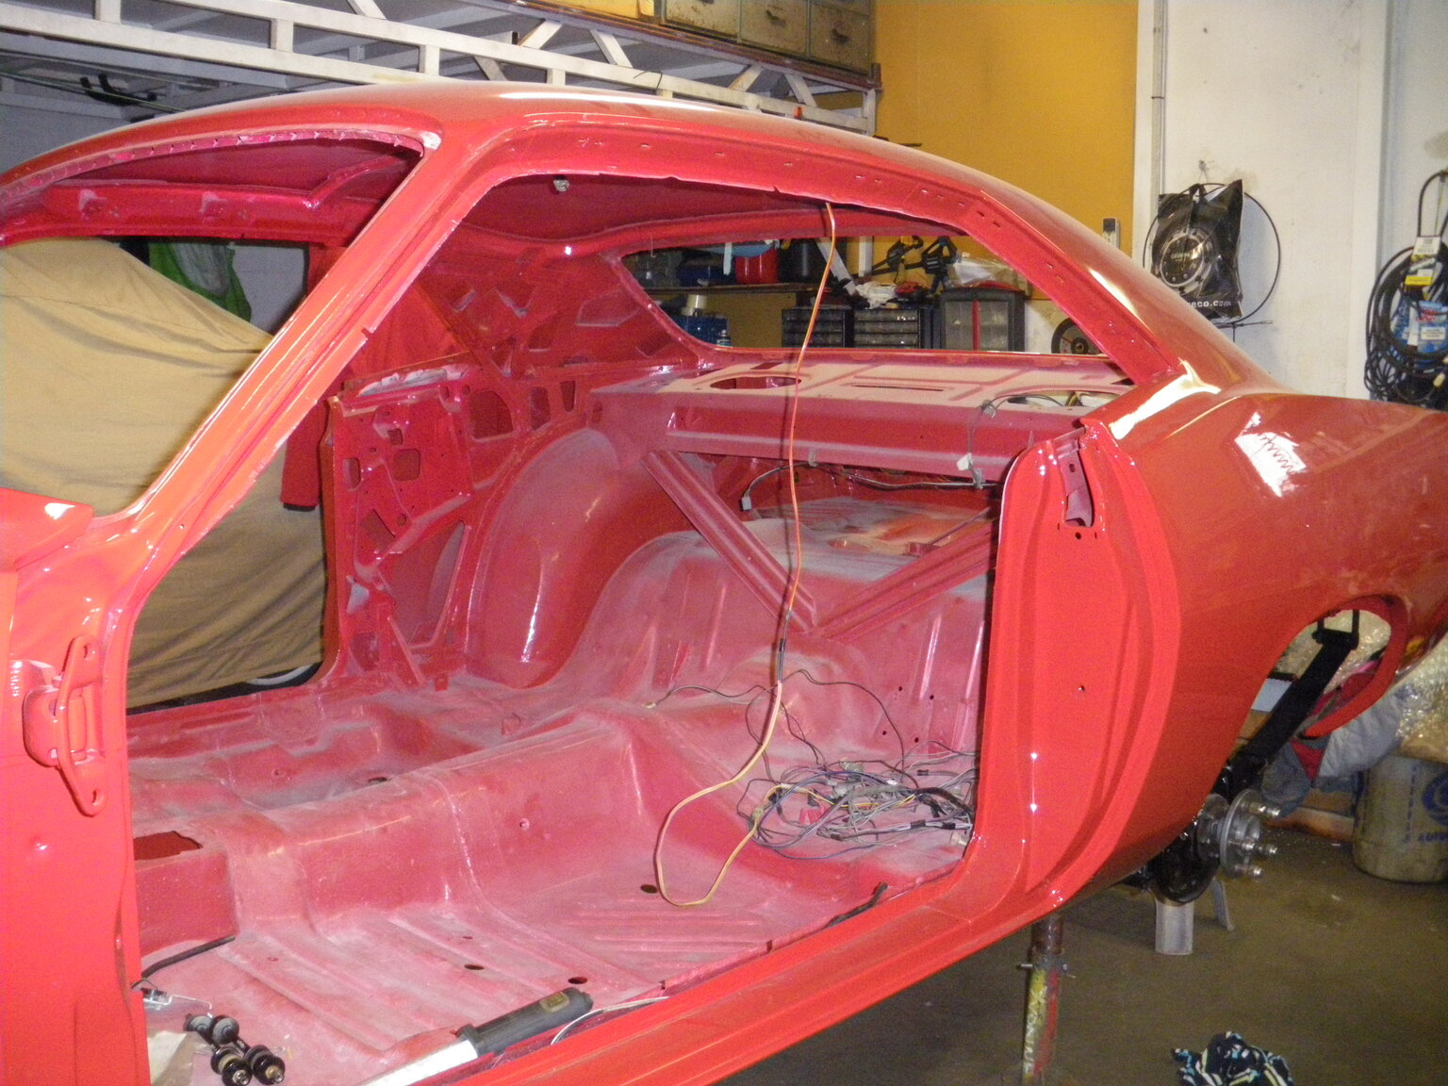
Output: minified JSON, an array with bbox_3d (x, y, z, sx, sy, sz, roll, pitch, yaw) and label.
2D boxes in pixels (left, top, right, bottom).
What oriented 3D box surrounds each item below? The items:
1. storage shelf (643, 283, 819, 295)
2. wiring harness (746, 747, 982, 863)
[{"bbox_3d":[-0.034,-1.026,6.100,1.150,0.035,0.300,6,10,35],"label":"storage shelf"},{"bbox_3d":[0.208,0.360,2.100,0.380,0.090,0.340,0,8,0],"label":"wiring harness"}]

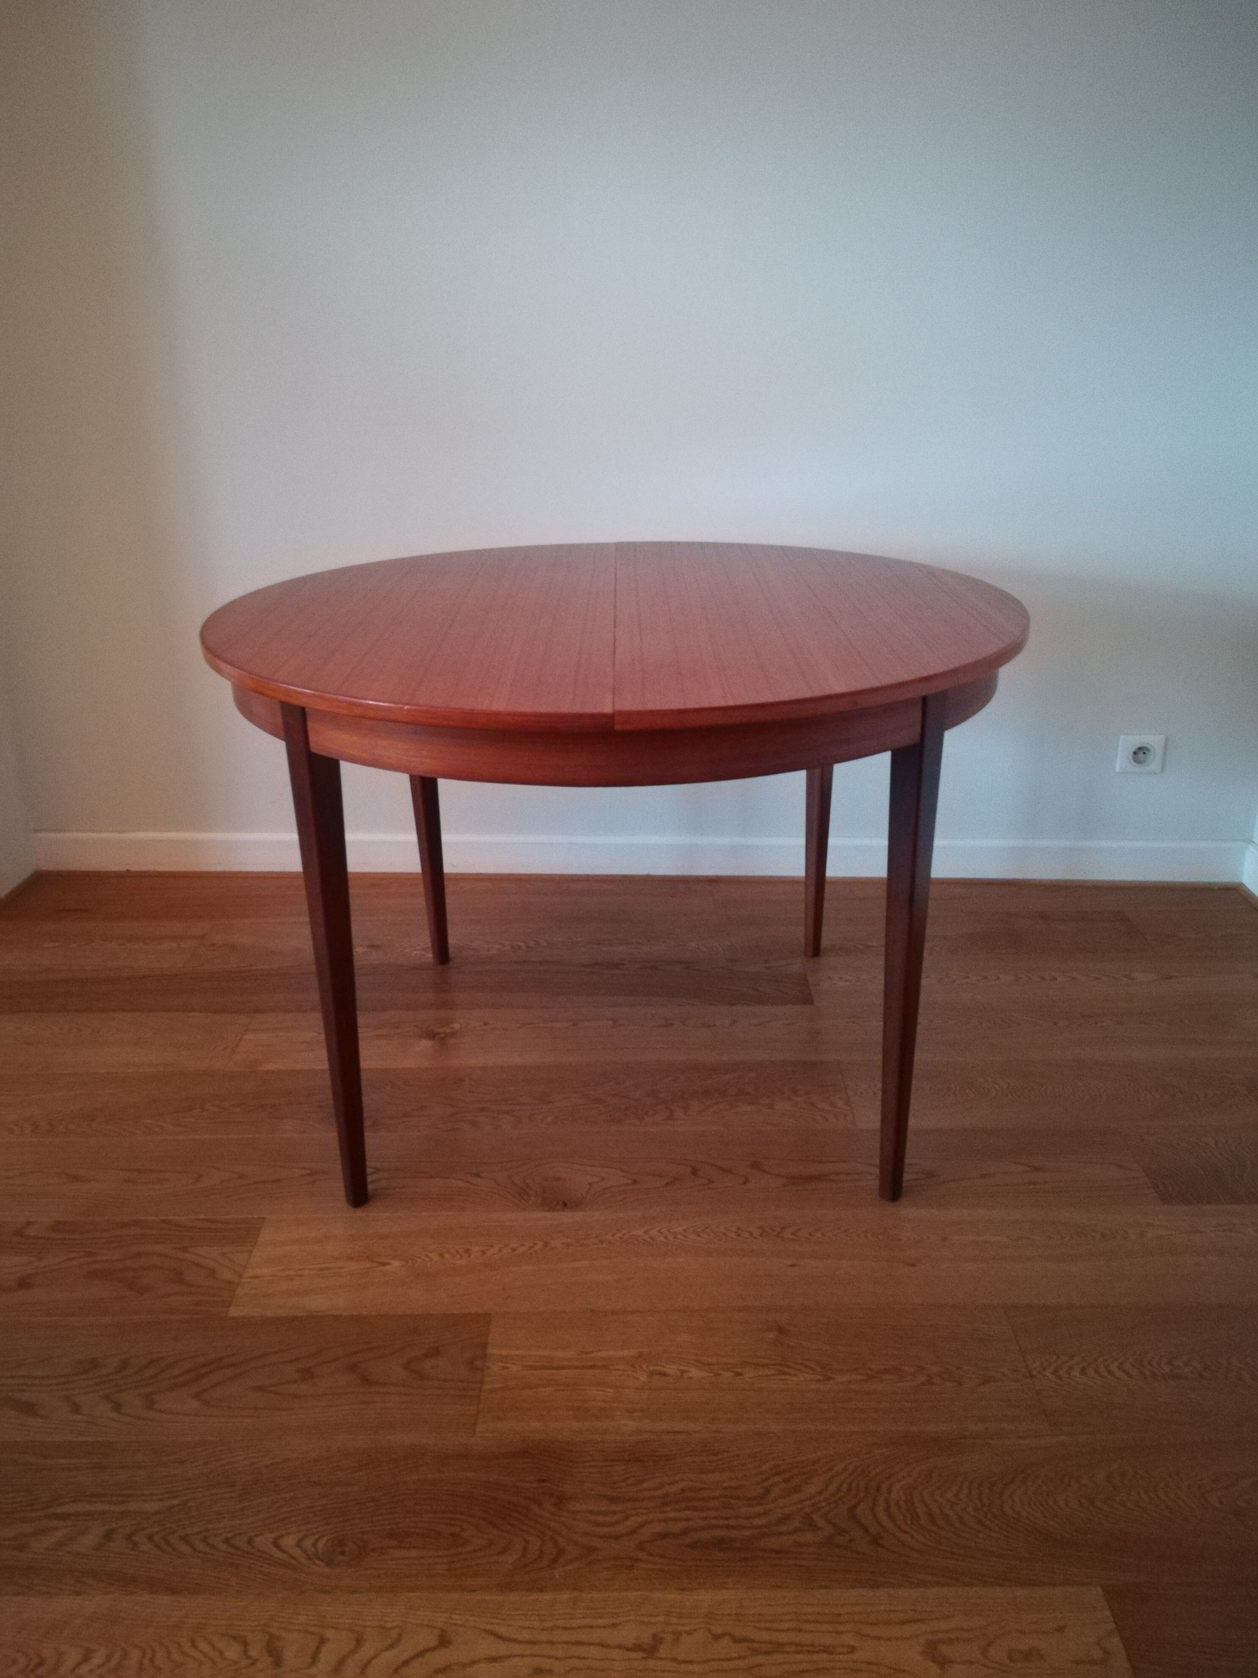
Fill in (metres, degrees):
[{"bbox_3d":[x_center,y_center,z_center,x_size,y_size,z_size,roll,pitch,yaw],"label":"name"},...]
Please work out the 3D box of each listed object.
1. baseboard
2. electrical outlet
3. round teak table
[{"bbox_3d":[-0.015,0.038,2.661,2.557,0.092,0.014,0,22,3],"label":"baseboard"},{"bbox_3d":[1.024,-0.169,2.516,0.087,0.076,0.013,0,22,3],"label":"electrical outlet"},{"bbox_3d":[-0.013,0.013,1.882,1.090,0.734,1.090,-1,22,1],"label":"round teak table"}]

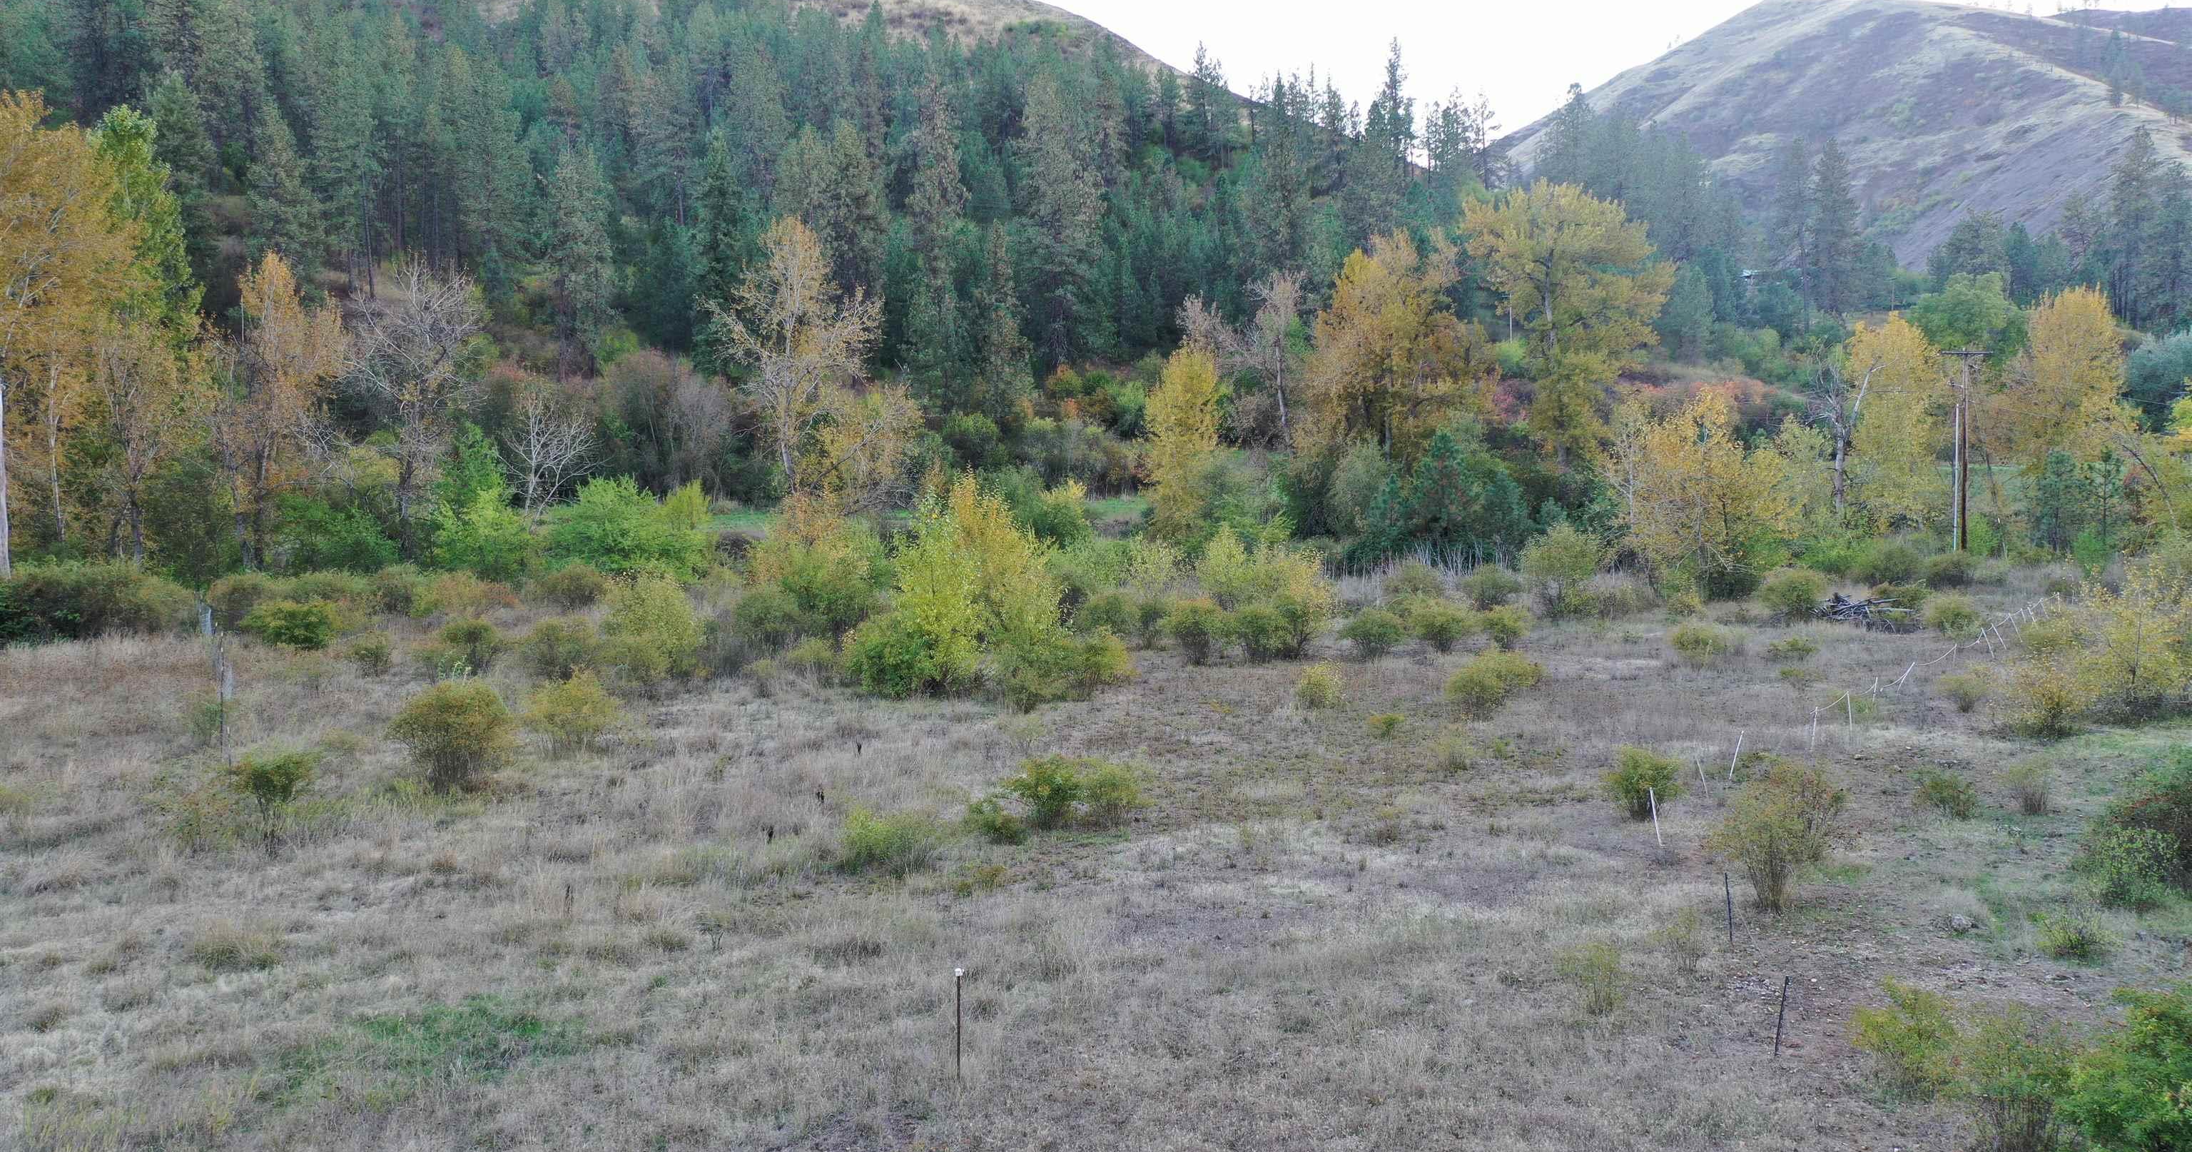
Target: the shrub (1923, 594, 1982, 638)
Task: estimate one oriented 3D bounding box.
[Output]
[{"bbox_3d":[29.253,1.324,58.243,2.050,1.400,1.990,0,8,0],"label":"shrub"}]

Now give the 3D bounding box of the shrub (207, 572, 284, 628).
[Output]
[{"bbox_3d":[-30.110,0.881,60.310,2.726,2.014,2.590,-3,7,-27],"label":"shrub"}]

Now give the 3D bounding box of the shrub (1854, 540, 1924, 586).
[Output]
[{"bbox_3d":[35.935,-0.582,77.264,3.180,2.030,2.860,0,7,0],"label":"shrub"}]

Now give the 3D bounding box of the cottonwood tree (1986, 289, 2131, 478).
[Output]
[{"bbox_3d":[66.926,-12.982,118.000,9.960,14.110,9.460,0,5,0],"label":"cottonwood tree"}]

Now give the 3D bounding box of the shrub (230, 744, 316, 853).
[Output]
[{"bbox_3d":[-16.183,4.431,33.527,1.750,2.060,1.580,0,7,0],"label":"shrub"}]

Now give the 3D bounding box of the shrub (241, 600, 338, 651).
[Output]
[{"bbox_3d":[-26.350,1.599,55.692,3.190,1.550,2.550,0,8,0],"label":"shrub"}]

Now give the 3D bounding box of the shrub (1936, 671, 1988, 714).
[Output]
[{"bbox_3d":[24.256,3.237,47.721,1.490,1.160,1.340,0,7,0],"label":"shrub"}]

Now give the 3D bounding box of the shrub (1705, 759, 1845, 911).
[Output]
[{"bbox_3d":[11.114,4.240,27.905,2.299,2.521,2.184,2,6,22],"label":"shrub"}]

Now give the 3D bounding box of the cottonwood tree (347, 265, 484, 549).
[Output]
[{"bbox_3d":[-31.179,-7.571,78.085,6.120,13.520,5.930,0,8,0],"label":"cottonwood tree"}]

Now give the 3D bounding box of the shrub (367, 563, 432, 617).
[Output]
[{"bbox_3d":[-27.652,0.544,67.636,2.510,1.980,2.260,0,7,0],"label":"shrub"}]

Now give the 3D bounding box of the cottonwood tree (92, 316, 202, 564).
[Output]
[{"bbox_3d":[-48.982,-6.852,88.000,5.920,13.000,5.630,0,5,0],"label":"cottonwood tree"}]

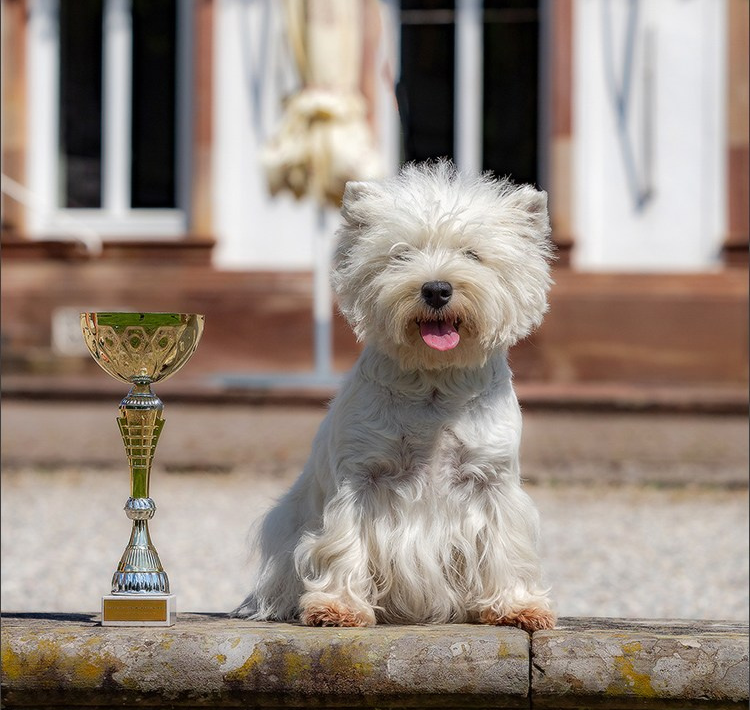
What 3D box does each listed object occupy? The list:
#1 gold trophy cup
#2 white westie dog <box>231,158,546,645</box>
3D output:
[{"bbox_3d":[-0.222,0.108,4.030,0.118,0.300,0.118,0,0,0],"label":"gold trophy cup"},{"bbox_3d":[0.020,0.037,4.120,0.270,0.447,0.360,0,0,-11],"label":"white westie dog"}]

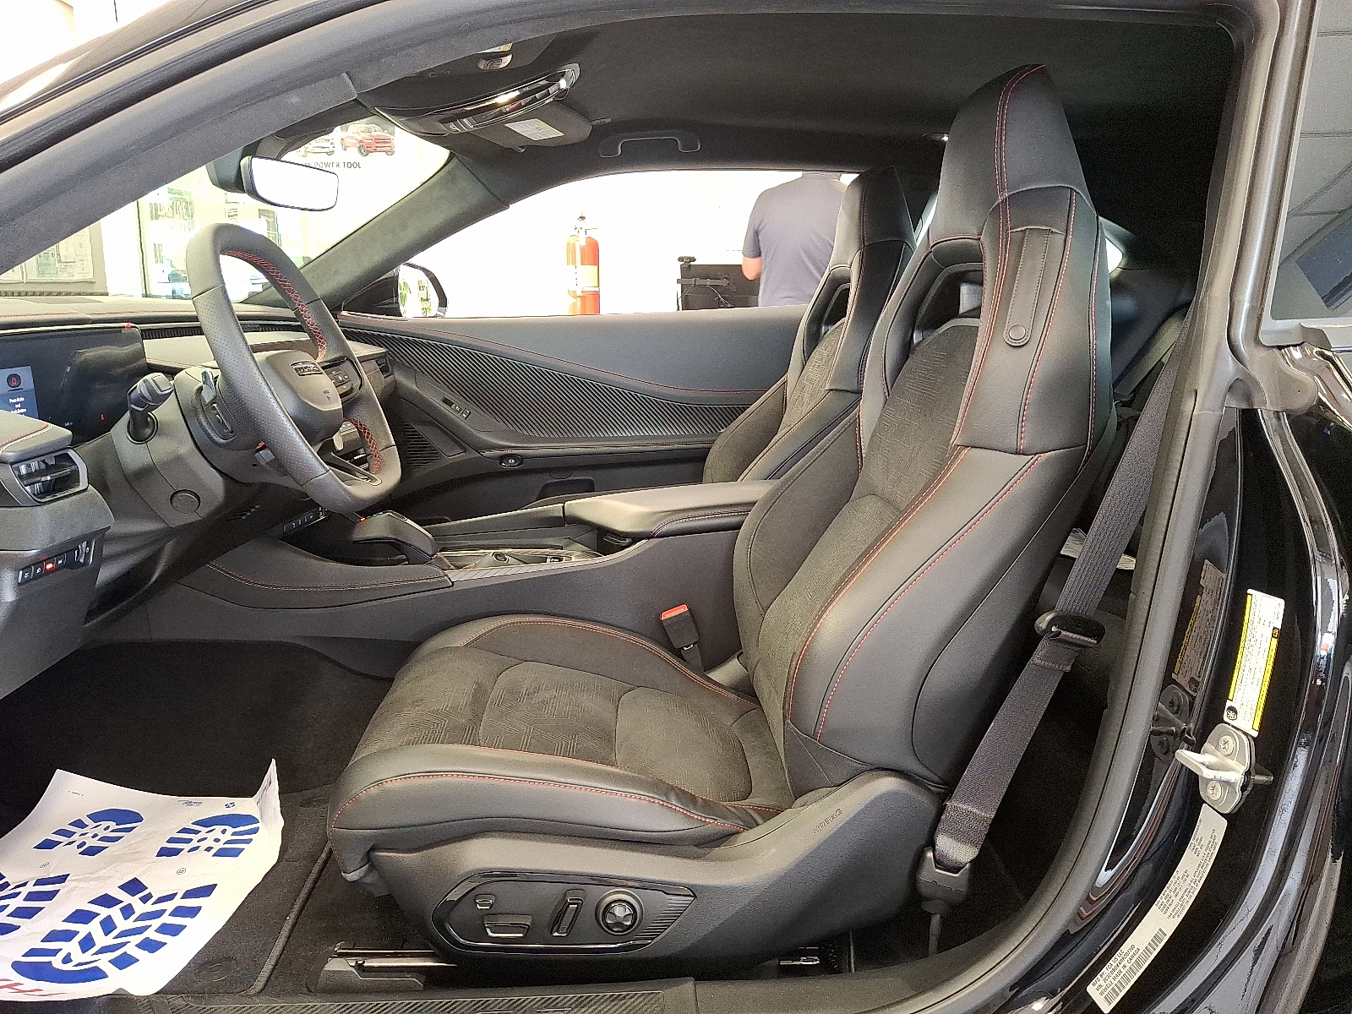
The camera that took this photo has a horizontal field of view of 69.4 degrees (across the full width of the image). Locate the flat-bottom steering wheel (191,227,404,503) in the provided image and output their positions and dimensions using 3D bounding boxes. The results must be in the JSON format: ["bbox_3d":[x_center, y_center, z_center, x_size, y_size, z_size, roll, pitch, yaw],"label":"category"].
[{"bbox_3d":[-0.438,-0.153,1.127,0.100,0.347,0.373,-24,11,3],"label":"flat-bottom steering wheel"}]

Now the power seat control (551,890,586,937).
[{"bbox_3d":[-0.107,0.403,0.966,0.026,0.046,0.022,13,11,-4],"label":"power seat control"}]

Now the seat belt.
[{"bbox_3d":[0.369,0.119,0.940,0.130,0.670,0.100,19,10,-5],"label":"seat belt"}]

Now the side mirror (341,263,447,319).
[{"bbox_3d":[-0.702,-0.537,2.427,0.180,0.150,0.230,2,11,10],"label":"side mirror"}]

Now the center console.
[{"bbox_3d":[-0.292,0.114,1.575,1.050,0.290,0.270,-1,11,-1],"label":"center console"}]

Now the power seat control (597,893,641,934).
[{"bbox_3d":[-0.056,0.403,0.967,0.045,0.043,0.025,-1,11,-1],"label":"power seat control"}]

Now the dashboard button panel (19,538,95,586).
[{"bbox_3d":[-0.596,0.053,0.940,0.030,0.032,0.110,9,11,-3],"label":"dashboard button panel"}]

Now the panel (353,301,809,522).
[{"bbox_3d":[-0.200,-0.172,2.245,1.160,0.560,0.140,-1,11,-1],"label":"panel"}]

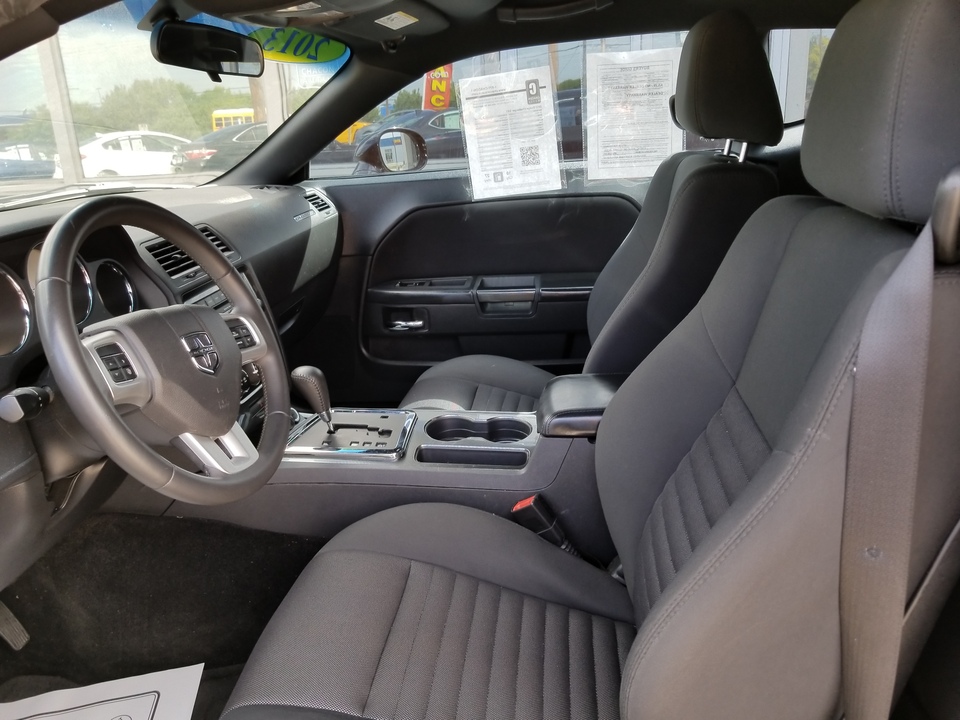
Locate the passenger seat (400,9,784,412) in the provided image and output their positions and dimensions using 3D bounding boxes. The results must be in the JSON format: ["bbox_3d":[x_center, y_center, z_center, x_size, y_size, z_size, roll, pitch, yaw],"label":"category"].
[{"bbox_3d":[0.200,-0.186,1.507,0.830,0.960,0.550,0,17,8],"label":"passenger seat"}]

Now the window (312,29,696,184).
[{"bbox_3d":[0.070,-0.583,1.723,1.070,0.330,0.070,0,29,8],"label":"window"}]

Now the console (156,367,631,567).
[{"bbox_3d":[-0.048,0.153,1.260,0.920,0.320,0.290,0,17,8],"label":"console"}]

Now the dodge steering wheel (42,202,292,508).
[{"bbox_3d":[-0.369,-0.005,0.860,0.115,0.383,0.383,-23,12,14],"label":"dodge steering wheel"}]

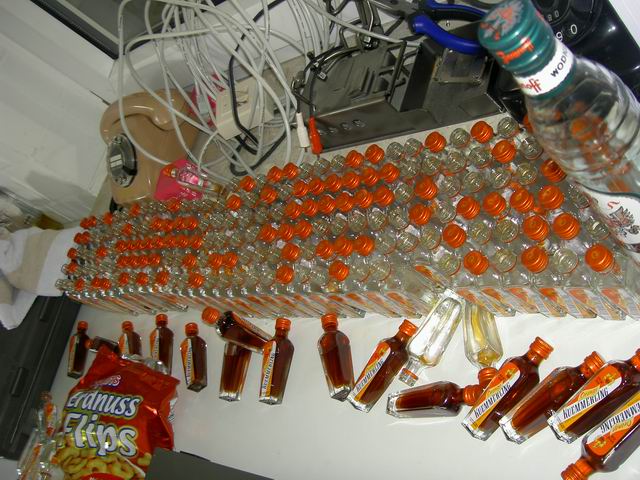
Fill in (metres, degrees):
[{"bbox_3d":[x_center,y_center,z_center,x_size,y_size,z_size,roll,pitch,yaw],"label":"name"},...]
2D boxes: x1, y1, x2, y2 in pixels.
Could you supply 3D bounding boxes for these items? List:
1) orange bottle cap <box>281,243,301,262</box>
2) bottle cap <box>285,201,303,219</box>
[{"bbox_3d":[-0.029,0.013,0.736,0.018,0.010,0.018,-6,58,43],"label":"orange bottle cap"},{"bbox_3d":[-0.029,-0.033,0.803,0.018,0.012,0.018,-6,61,45],"label":"bottle cap"}]

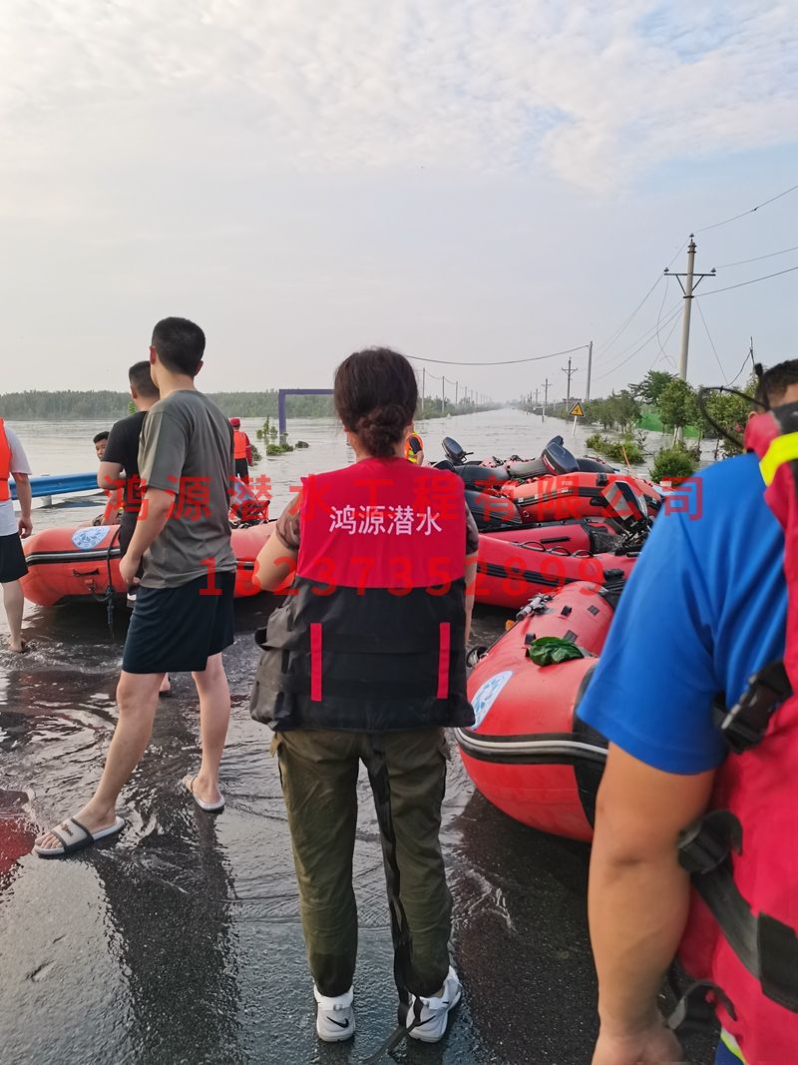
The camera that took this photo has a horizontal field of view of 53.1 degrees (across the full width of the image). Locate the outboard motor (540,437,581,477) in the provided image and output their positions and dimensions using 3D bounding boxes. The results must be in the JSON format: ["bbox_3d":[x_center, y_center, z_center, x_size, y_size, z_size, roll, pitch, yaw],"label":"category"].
[{"bbox_3d":[2.224,-0.800,11.601,0.380,1.050,0.600,-29,66,-29],"label":"outboard motor"}]

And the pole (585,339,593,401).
[{"bbox_3d":[18.979,-14.889,79.638,0.290,8.181,0.290,1,9,0],"label":"pole"}]

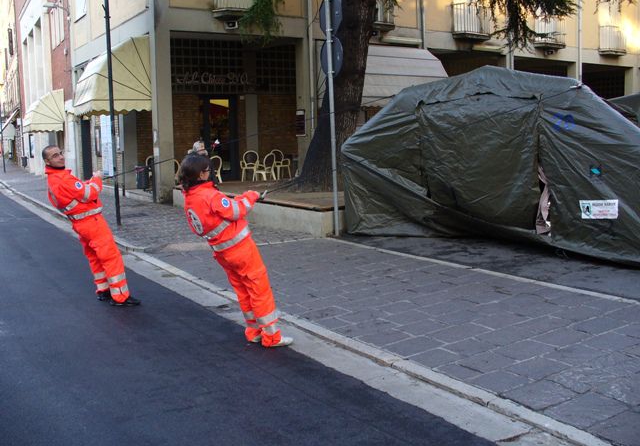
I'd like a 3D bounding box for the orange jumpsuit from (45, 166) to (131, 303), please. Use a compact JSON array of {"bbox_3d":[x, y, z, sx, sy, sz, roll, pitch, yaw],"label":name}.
[{"bbox_3d":[-2.470,0.129,7.420,0.560,1.470,0.560,-23,15,-25],"label":"orange jumpsuit"}]

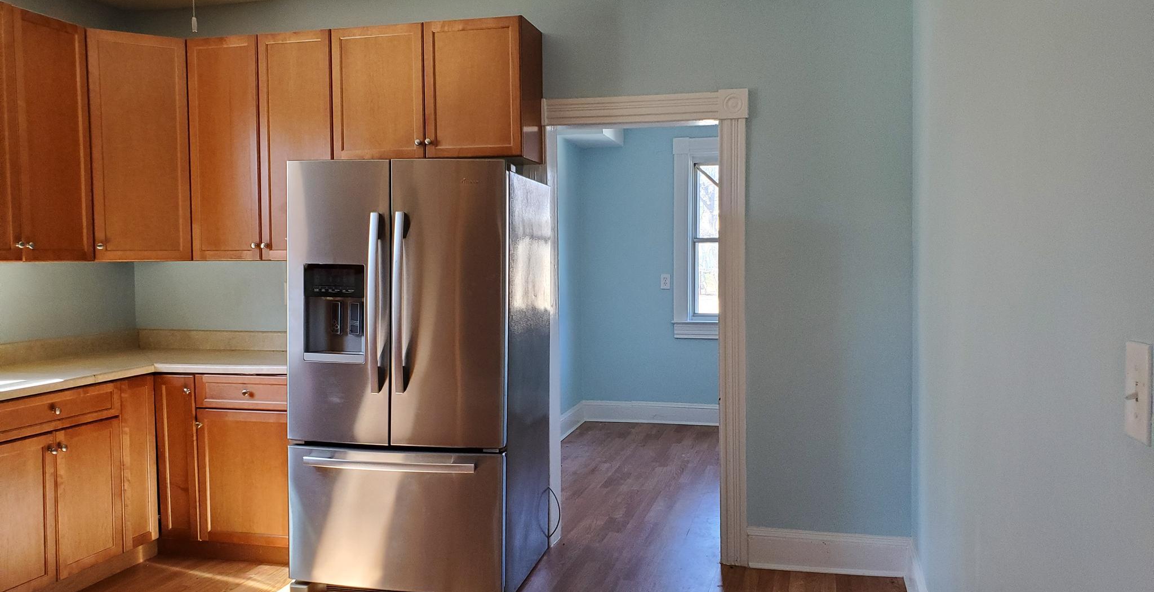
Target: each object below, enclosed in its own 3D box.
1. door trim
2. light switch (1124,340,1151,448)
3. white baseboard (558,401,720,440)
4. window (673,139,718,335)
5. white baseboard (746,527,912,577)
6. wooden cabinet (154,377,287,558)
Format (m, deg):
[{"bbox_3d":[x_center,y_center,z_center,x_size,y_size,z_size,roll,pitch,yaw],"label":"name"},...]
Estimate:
[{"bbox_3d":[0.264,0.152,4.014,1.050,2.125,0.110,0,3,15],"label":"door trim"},{"bbox_3d":[0.726,0.125,1.123,0.015,0.124,0.085,0,3,15],"label":"light switch"},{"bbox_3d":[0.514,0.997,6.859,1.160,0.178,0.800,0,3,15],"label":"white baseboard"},{"bbox_3d":[1.248,-0.468,6.987,0.950,1.620,0.120,0,3,15],"label":"window"},{"bbox_3d":[1.096,1.125,3.797,0.680,0.180,0.025,0,3,15],"label":"white baseboard"},{"bbox_3d":[-1.492,0.777,4.194,0.820,0.890,0.600,0,3,15],"label":"wooden cabinet"}]

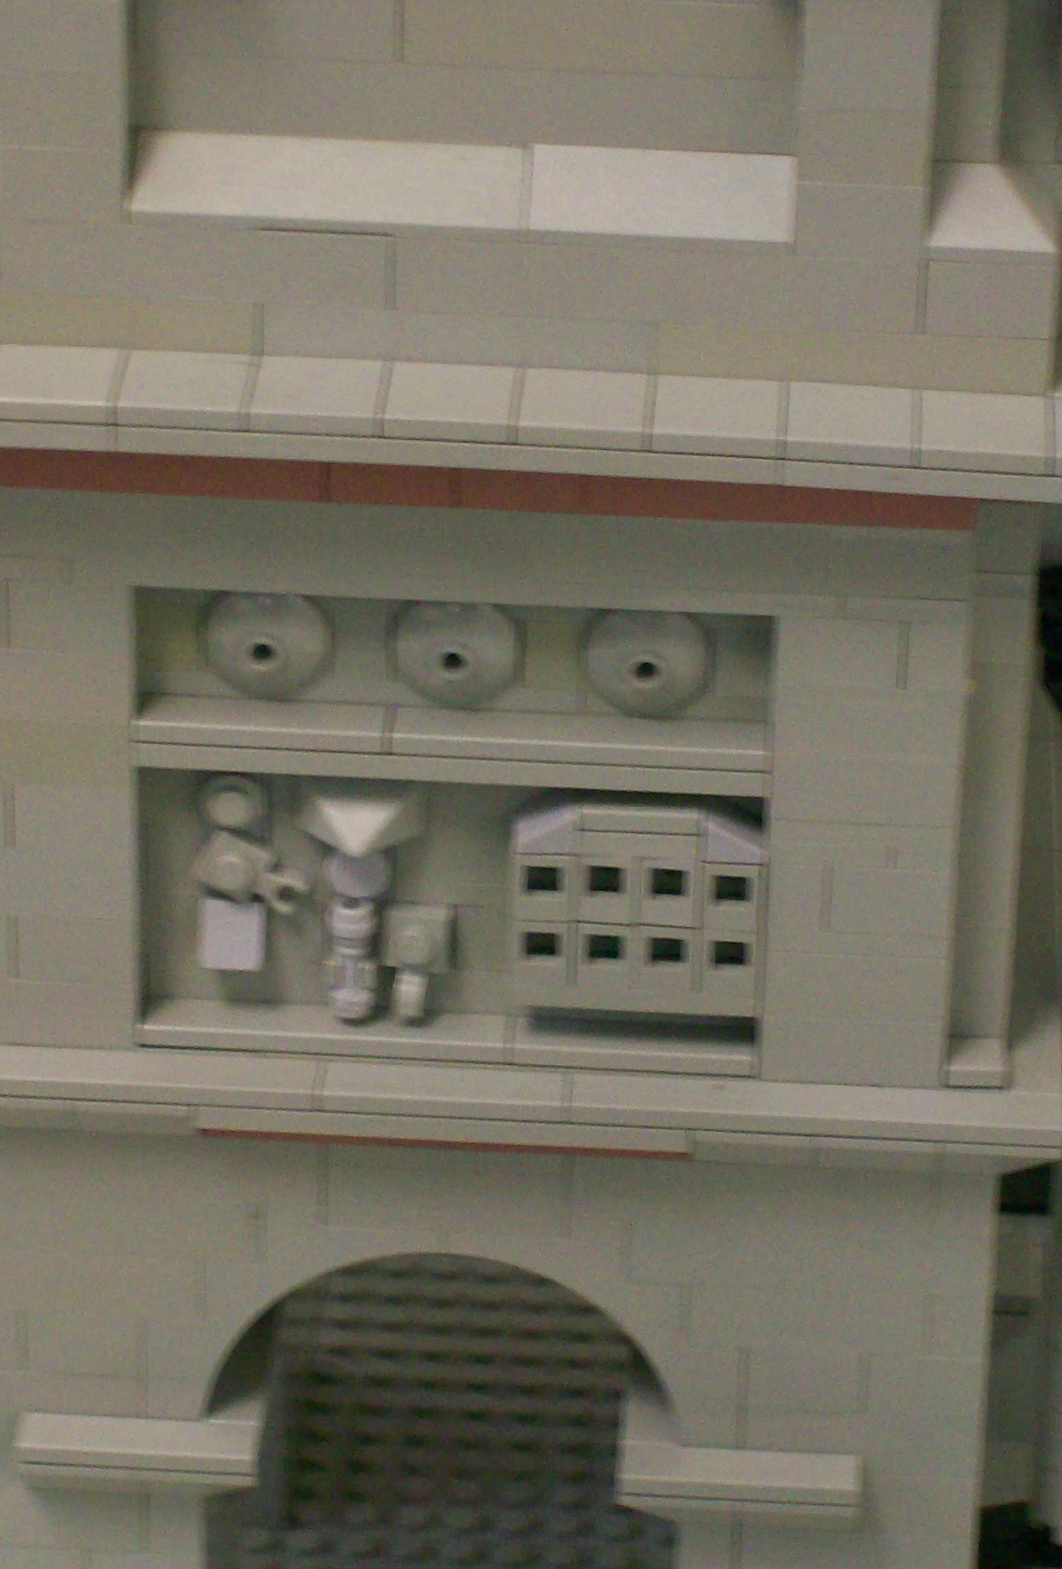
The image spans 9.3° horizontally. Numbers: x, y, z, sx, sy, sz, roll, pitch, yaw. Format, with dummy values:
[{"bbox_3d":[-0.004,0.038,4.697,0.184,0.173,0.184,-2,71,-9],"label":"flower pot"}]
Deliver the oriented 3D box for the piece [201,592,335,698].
[{"bbox_3d":[-0.034,-0.018,0.823,0.016,0.016,0.005,3,28,2],"label":"piece"}]

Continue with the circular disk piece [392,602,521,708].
[{"bbox_3d":[-0.010,-0.017,0.822,0.016,0.016,0.005,3,28,2],"label":"circular disk piece"}]

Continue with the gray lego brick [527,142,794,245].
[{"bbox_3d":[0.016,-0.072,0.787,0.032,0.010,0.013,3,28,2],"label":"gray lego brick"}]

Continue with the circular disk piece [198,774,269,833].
[{"bbox_3d":[-0.038,0.001,0.834,0.008,0.008,0.005,3,28,2],"label":"circular disk piece"}]

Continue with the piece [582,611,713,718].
[{"bbox_3d":[0.015,-0.015,0.821,0.016,0.016,0.005,3,28,2],"label":"piece"}]

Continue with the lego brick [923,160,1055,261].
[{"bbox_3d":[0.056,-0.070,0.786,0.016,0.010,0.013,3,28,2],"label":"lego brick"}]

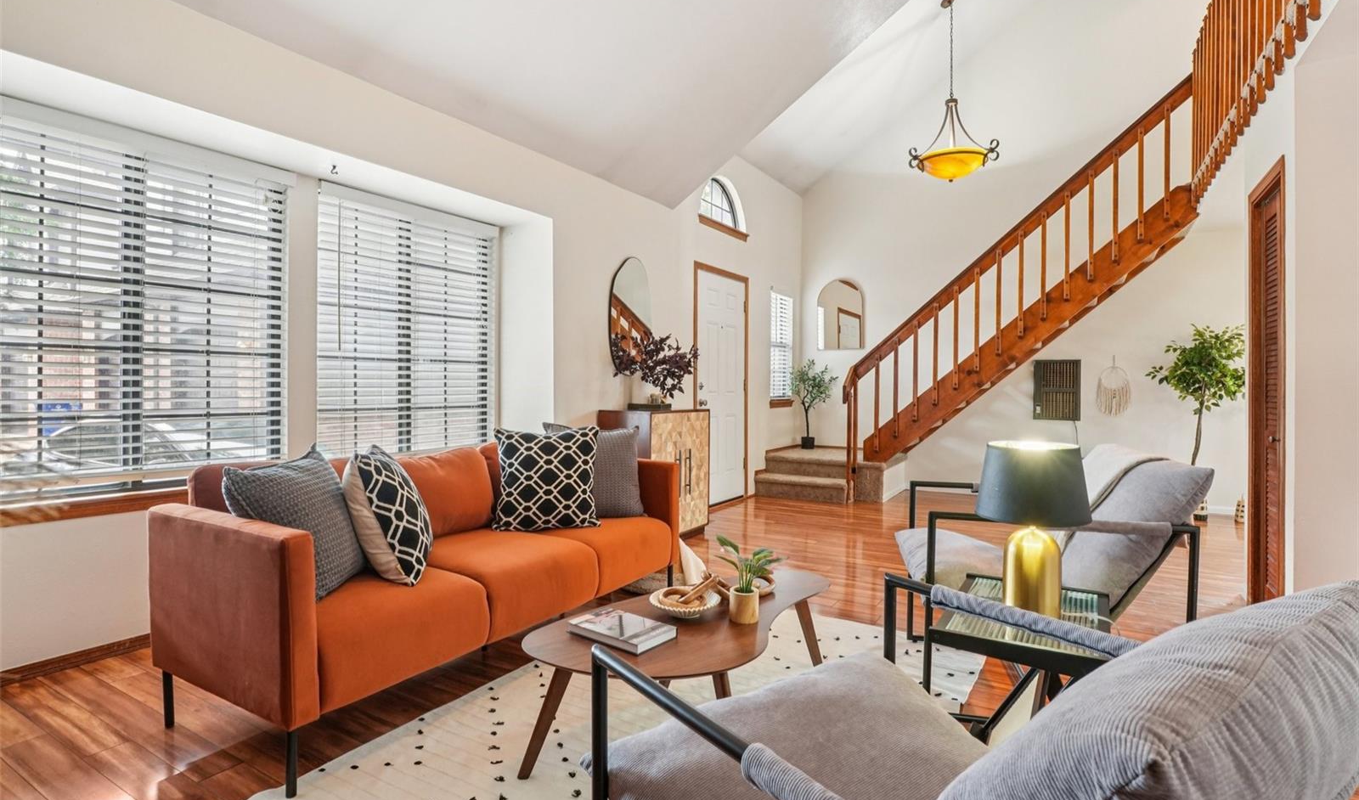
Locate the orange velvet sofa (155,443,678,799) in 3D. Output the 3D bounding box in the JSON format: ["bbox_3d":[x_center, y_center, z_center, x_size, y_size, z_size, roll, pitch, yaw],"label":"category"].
[{"bbox_3d":[-0.847,0.596,2.538,0.817,0.804,1.905,0,1,30],"label":"orange velvet sofa"}]

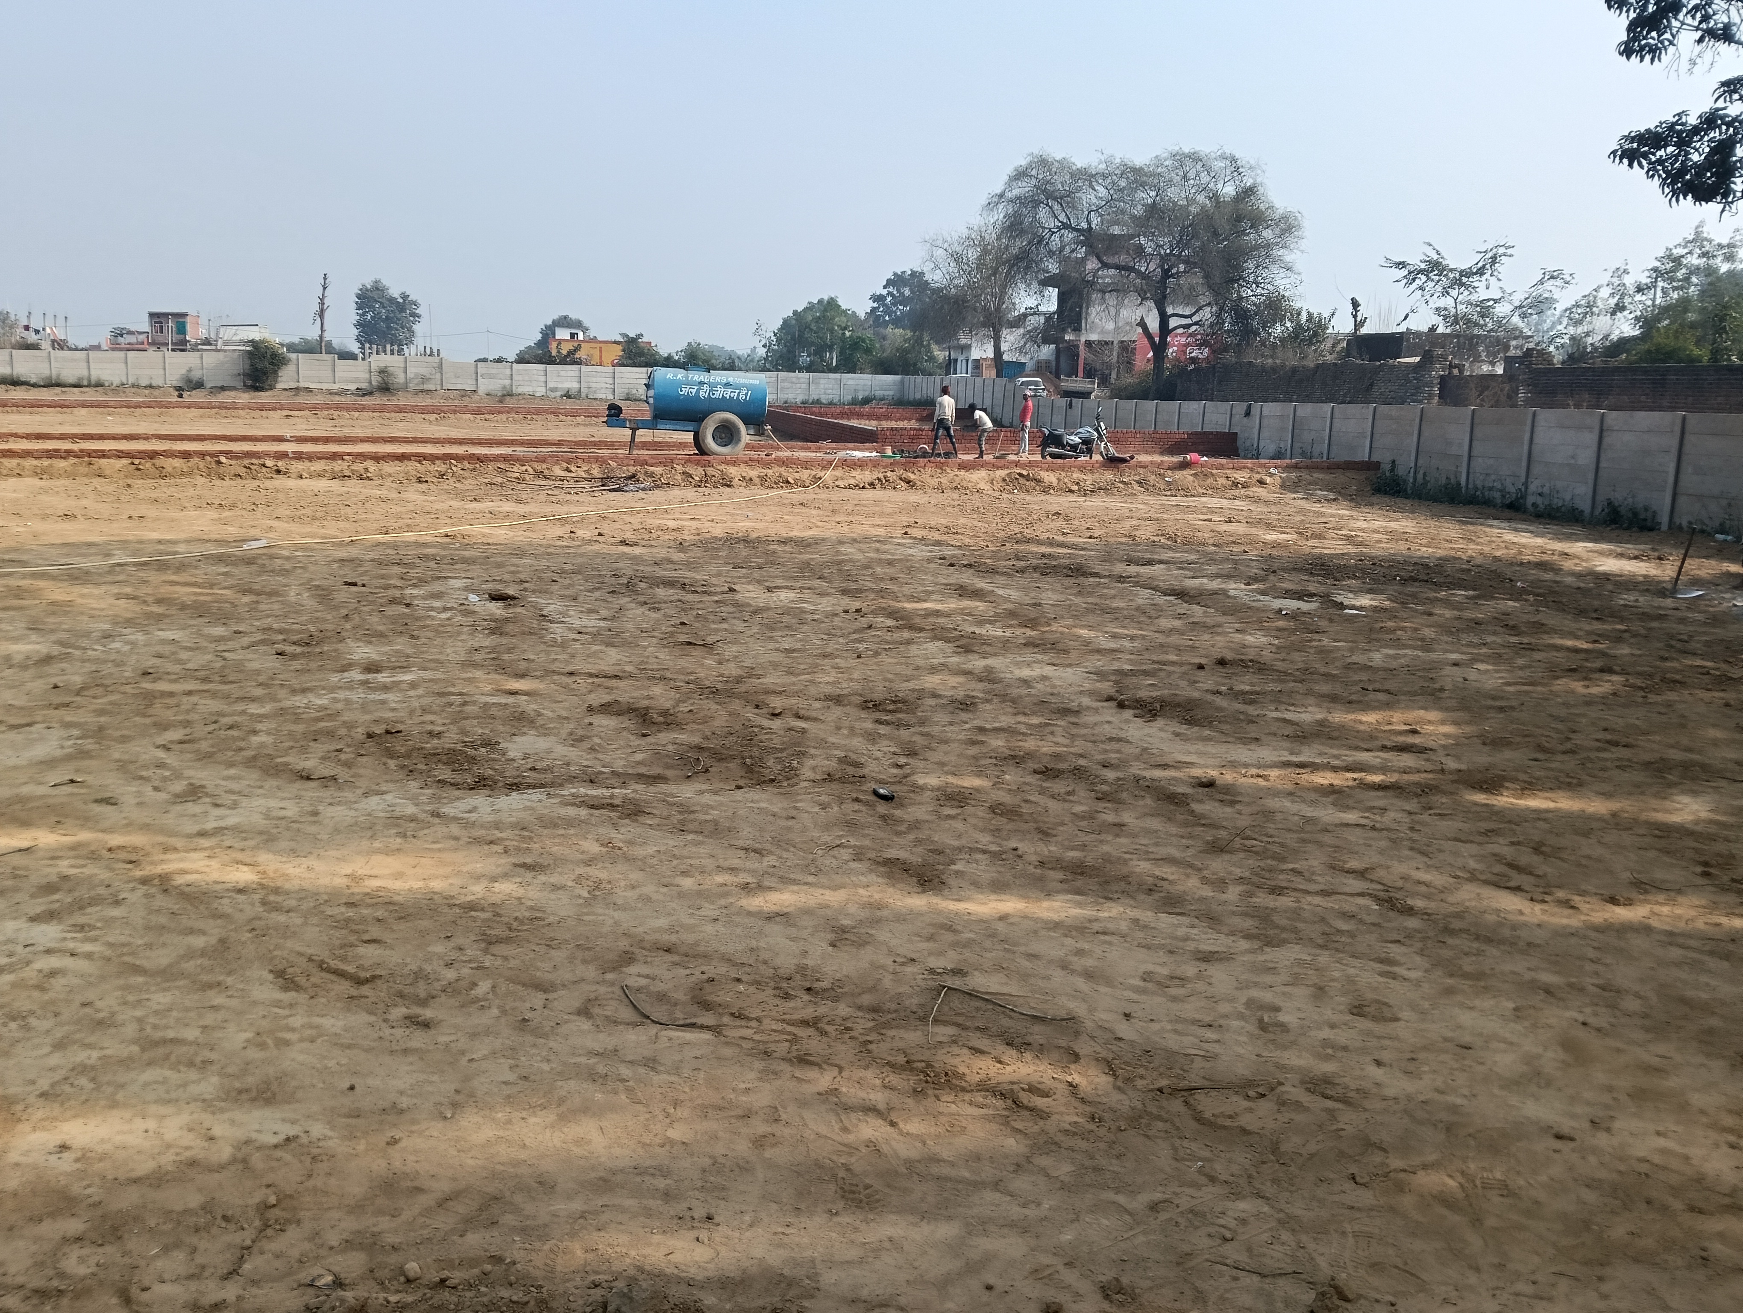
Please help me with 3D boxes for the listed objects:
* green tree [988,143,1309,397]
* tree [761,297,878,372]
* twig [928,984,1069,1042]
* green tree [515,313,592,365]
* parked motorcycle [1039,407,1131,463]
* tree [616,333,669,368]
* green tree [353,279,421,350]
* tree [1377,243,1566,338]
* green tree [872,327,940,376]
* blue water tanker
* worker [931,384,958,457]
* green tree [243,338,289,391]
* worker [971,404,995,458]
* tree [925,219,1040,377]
[{"bbox_3d":[10.951,-14.754,56.093,12.300,11.570,11.200,4,11,10],"label":"green tree"},{"bbox_3d":[-3.300,-20.024,88.000,7.393,6.211,7.023,2,11,0],"label":"tree"},{"bbox_3d":[0.343,0.918,3.568,0.385,0.060,0.310,2,11,0],"label":"twig"},{"bbox_3d":[-23.302,-22.454,100.000,5.501,5.293,5.226,2,11,0],"label":"green tree"},{"bbox_3d":[4.645,-4.887,29.900,1.970,1.130,0.720,3,11,5],"label":"parked motorcycle"},{"bbox_3d":[-14.071,-18.274,84.000,3.192,3.293,3.033,2,11,0],"label":"tree"},{"bbox_3d":[-37.456,-24.556,105.882,5.200,9.330,5.000,-2,12,-19],"label":"green tree"},{"bbox_3d":[19.441,-9.952,44.655,6.000,6.930,5.200,6,12,22],"label":"tree"},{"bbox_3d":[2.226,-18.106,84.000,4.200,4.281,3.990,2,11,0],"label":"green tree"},{"bbox_3d":[-3.901,-5.212,28.900,3.250,1.880,1.650,-1,11,-12],"label":"blue water tanker"},{"bbox_3d":[1.643,-5.296,30.700,0.580,1.620,0.420,3,11,6],"label":"worker"},{"bbox_3d":[-31.561,-15.267,71.252,2.500,2.670,2.400,-3,12,-23],"label":"green tree"},{"bbox_3d":[2.486,-5.049,30.500,0.580,1.200,0.480,3,11,5],"label":"worker"},{"bbox_3d":[5.905,-18.472,72.000,5.977,8.892,5.678,2,11,0],"label":"tree"}]

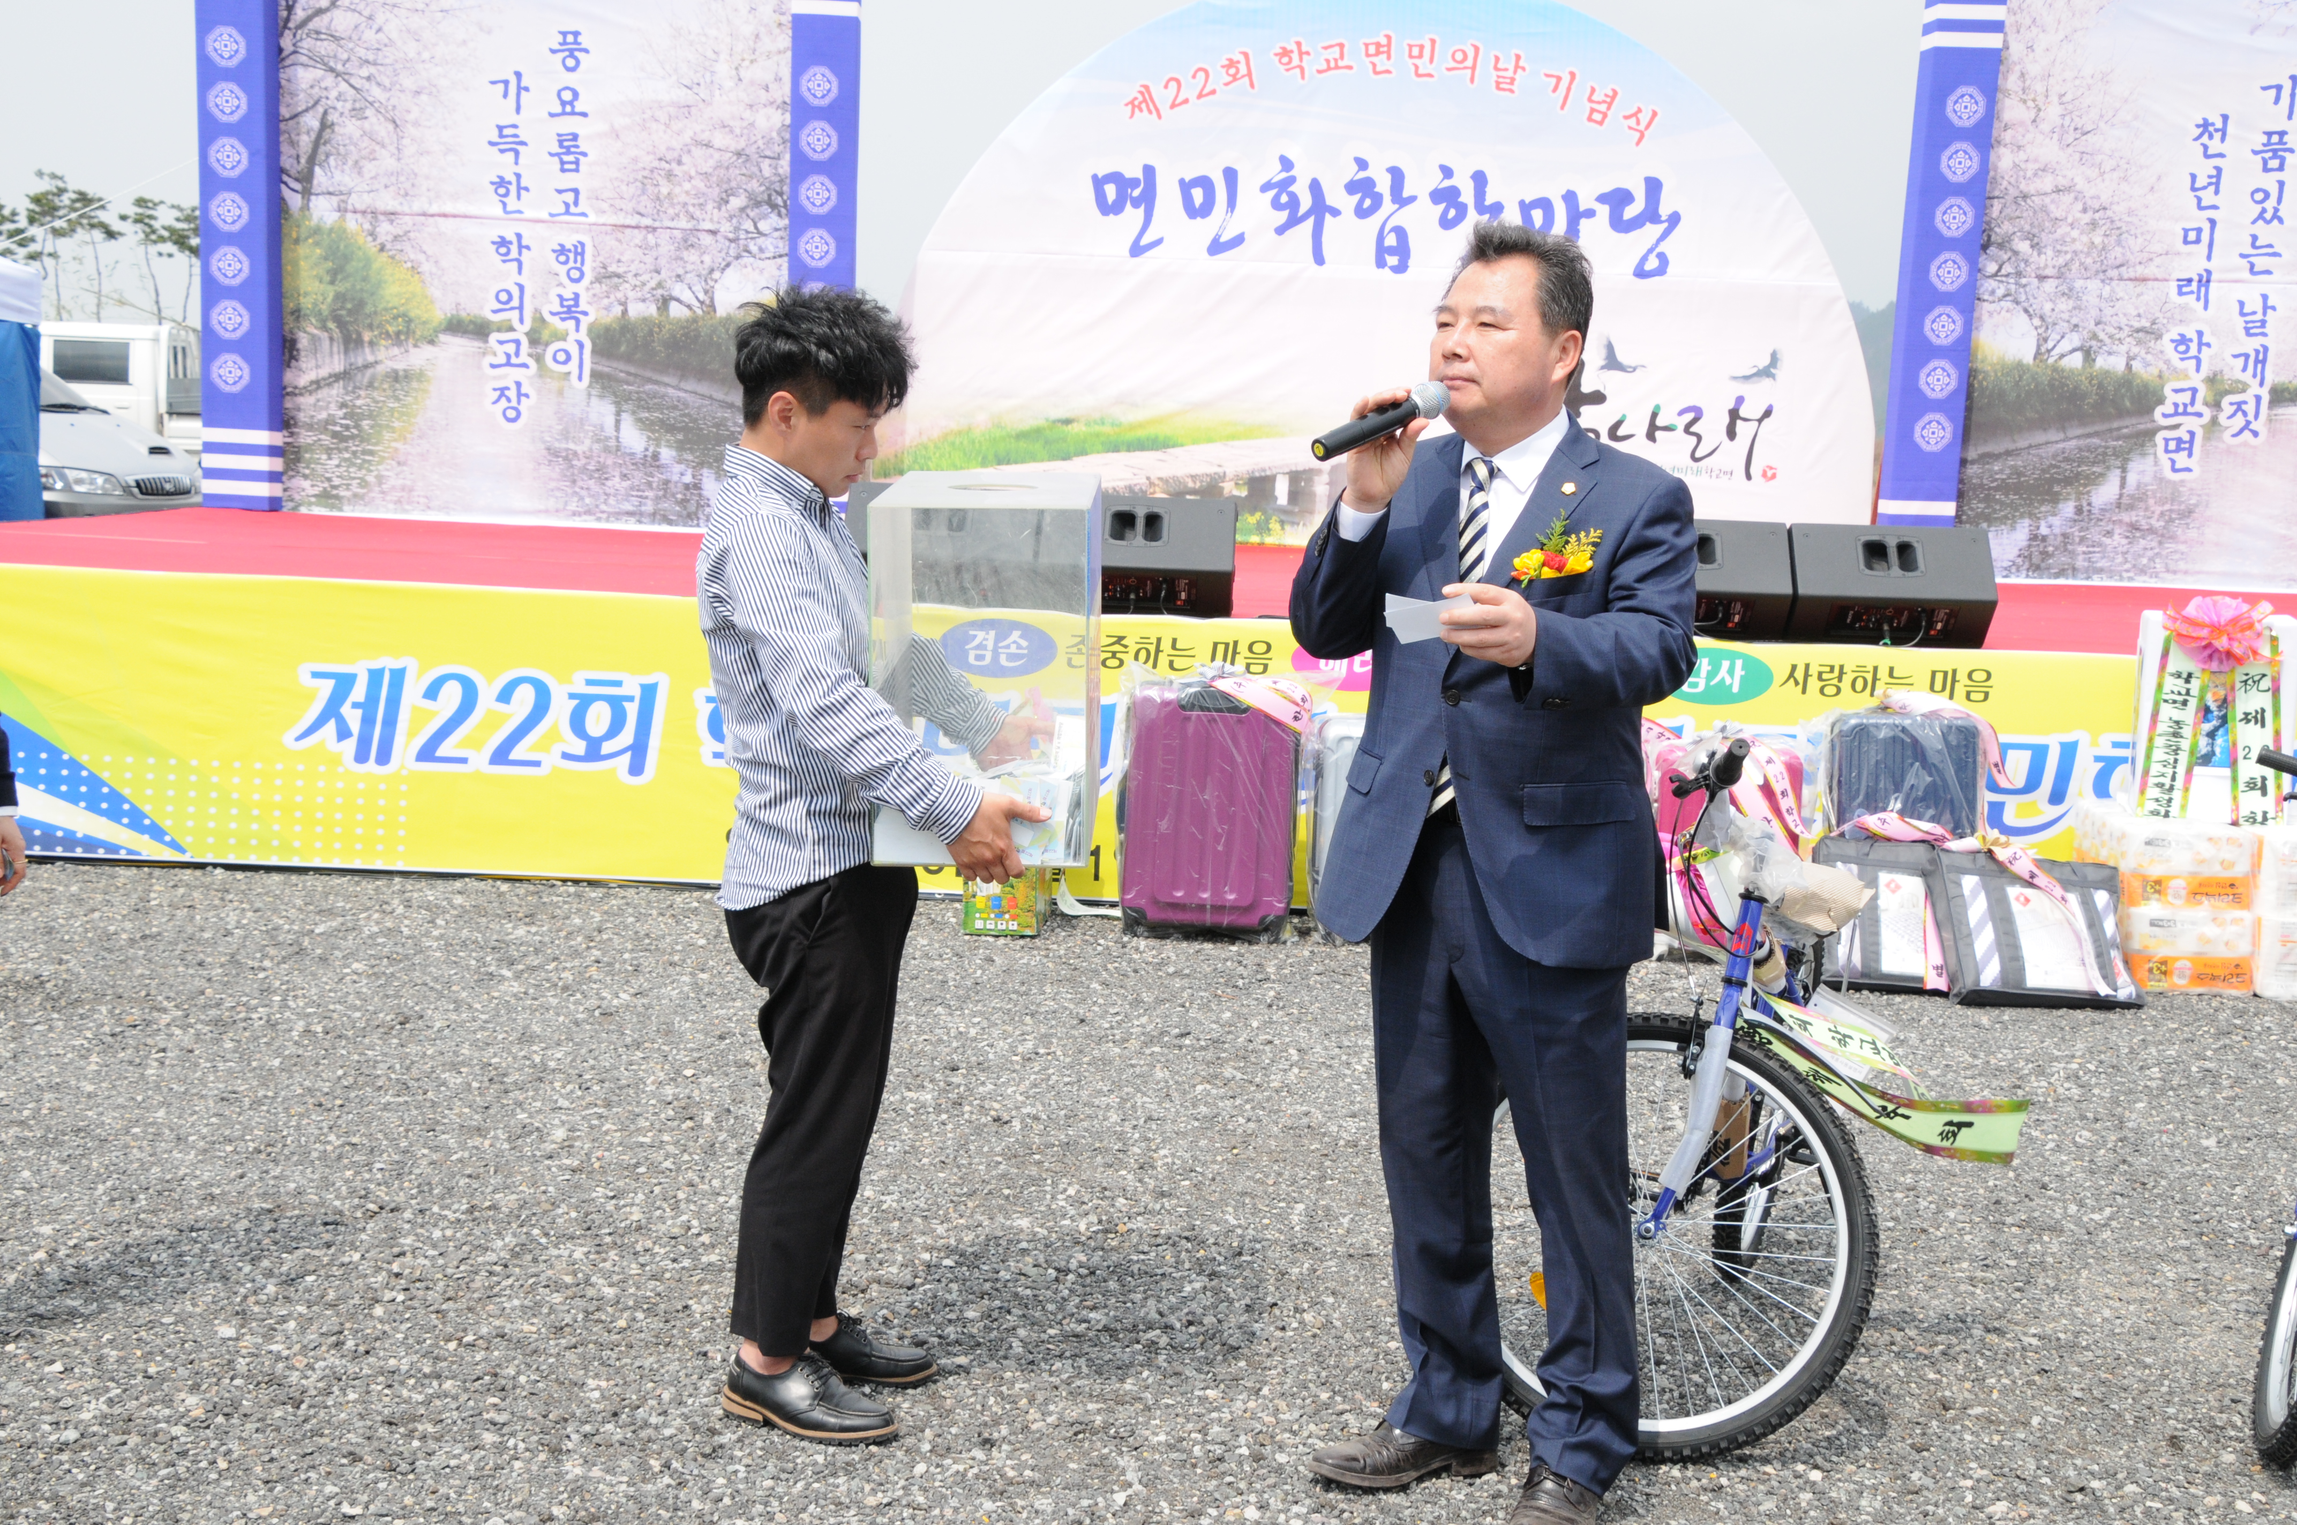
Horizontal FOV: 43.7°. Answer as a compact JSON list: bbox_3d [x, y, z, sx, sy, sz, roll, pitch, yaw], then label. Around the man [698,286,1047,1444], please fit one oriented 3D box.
[{"bbox_3d":[-0.406,0.153,4.227,0.538,1.695,0.609,3,10,4],"label":"man"}]

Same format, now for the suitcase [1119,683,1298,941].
[{"bbox_3d":[0.172,0.104,7.454,0.435,0.650,0.260,3,10,4],"label":"suitcase"}]

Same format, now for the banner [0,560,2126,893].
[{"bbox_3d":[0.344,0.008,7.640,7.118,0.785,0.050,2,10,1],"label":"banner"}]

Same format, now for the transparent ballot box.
[{"bbox_3d":[-0.227,-0.154,4.212,0.296,0.492,0.612,1,10,1],"label":"transparent ballot box"}]

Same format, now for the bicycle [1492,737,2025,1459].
[{"bbox_3d":[0.993,0.444,4.731,0.730,1.060,1.473,6,11,21],"label":"bicycle"}]

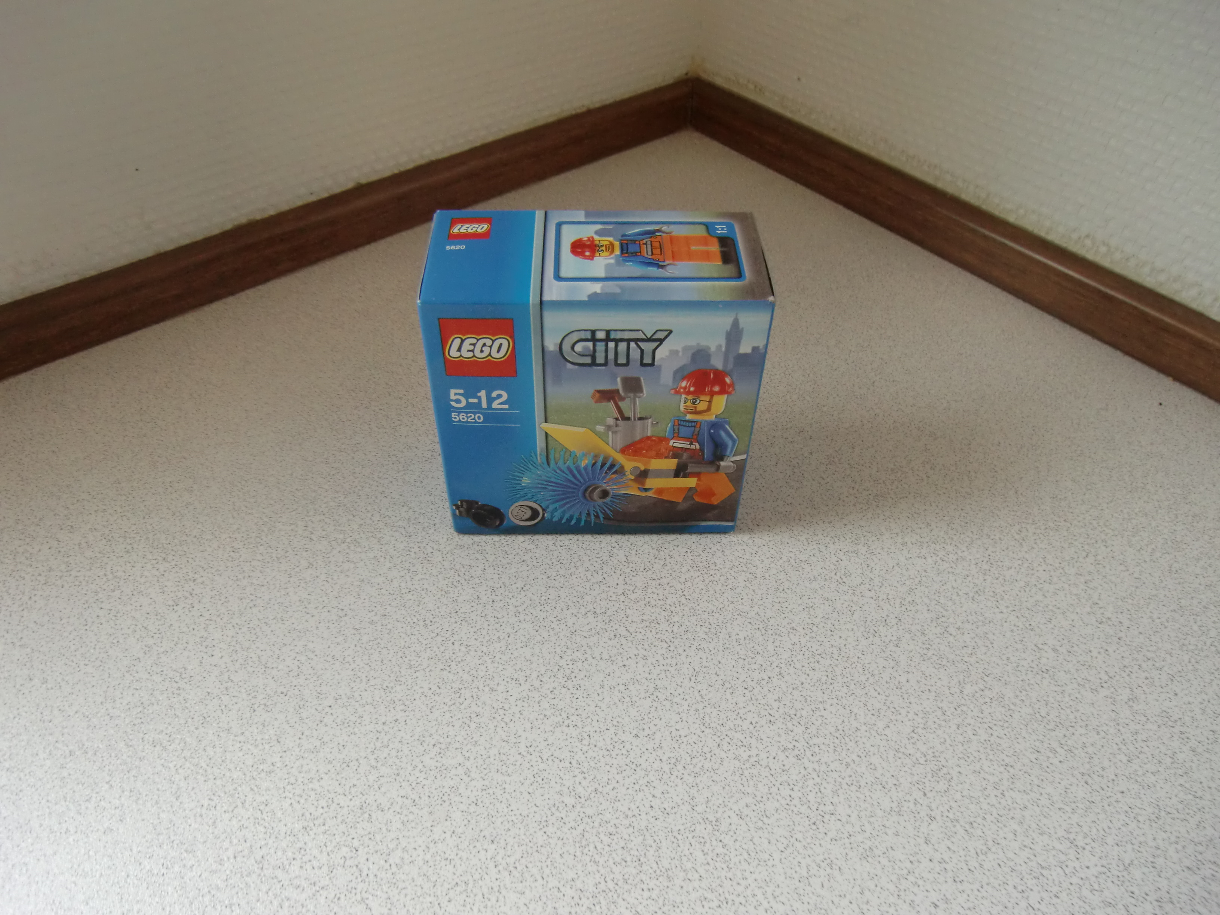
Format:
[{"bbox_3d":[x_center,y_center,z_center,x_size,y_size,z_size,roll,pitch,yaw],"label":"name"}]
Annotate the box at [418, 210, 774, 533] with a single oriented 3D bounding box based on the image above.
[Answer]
[{"bbox_3d":[-0.004,-0.024,0.265,0.092,0.092,0.045,0,45,-2],"label":"box"}]

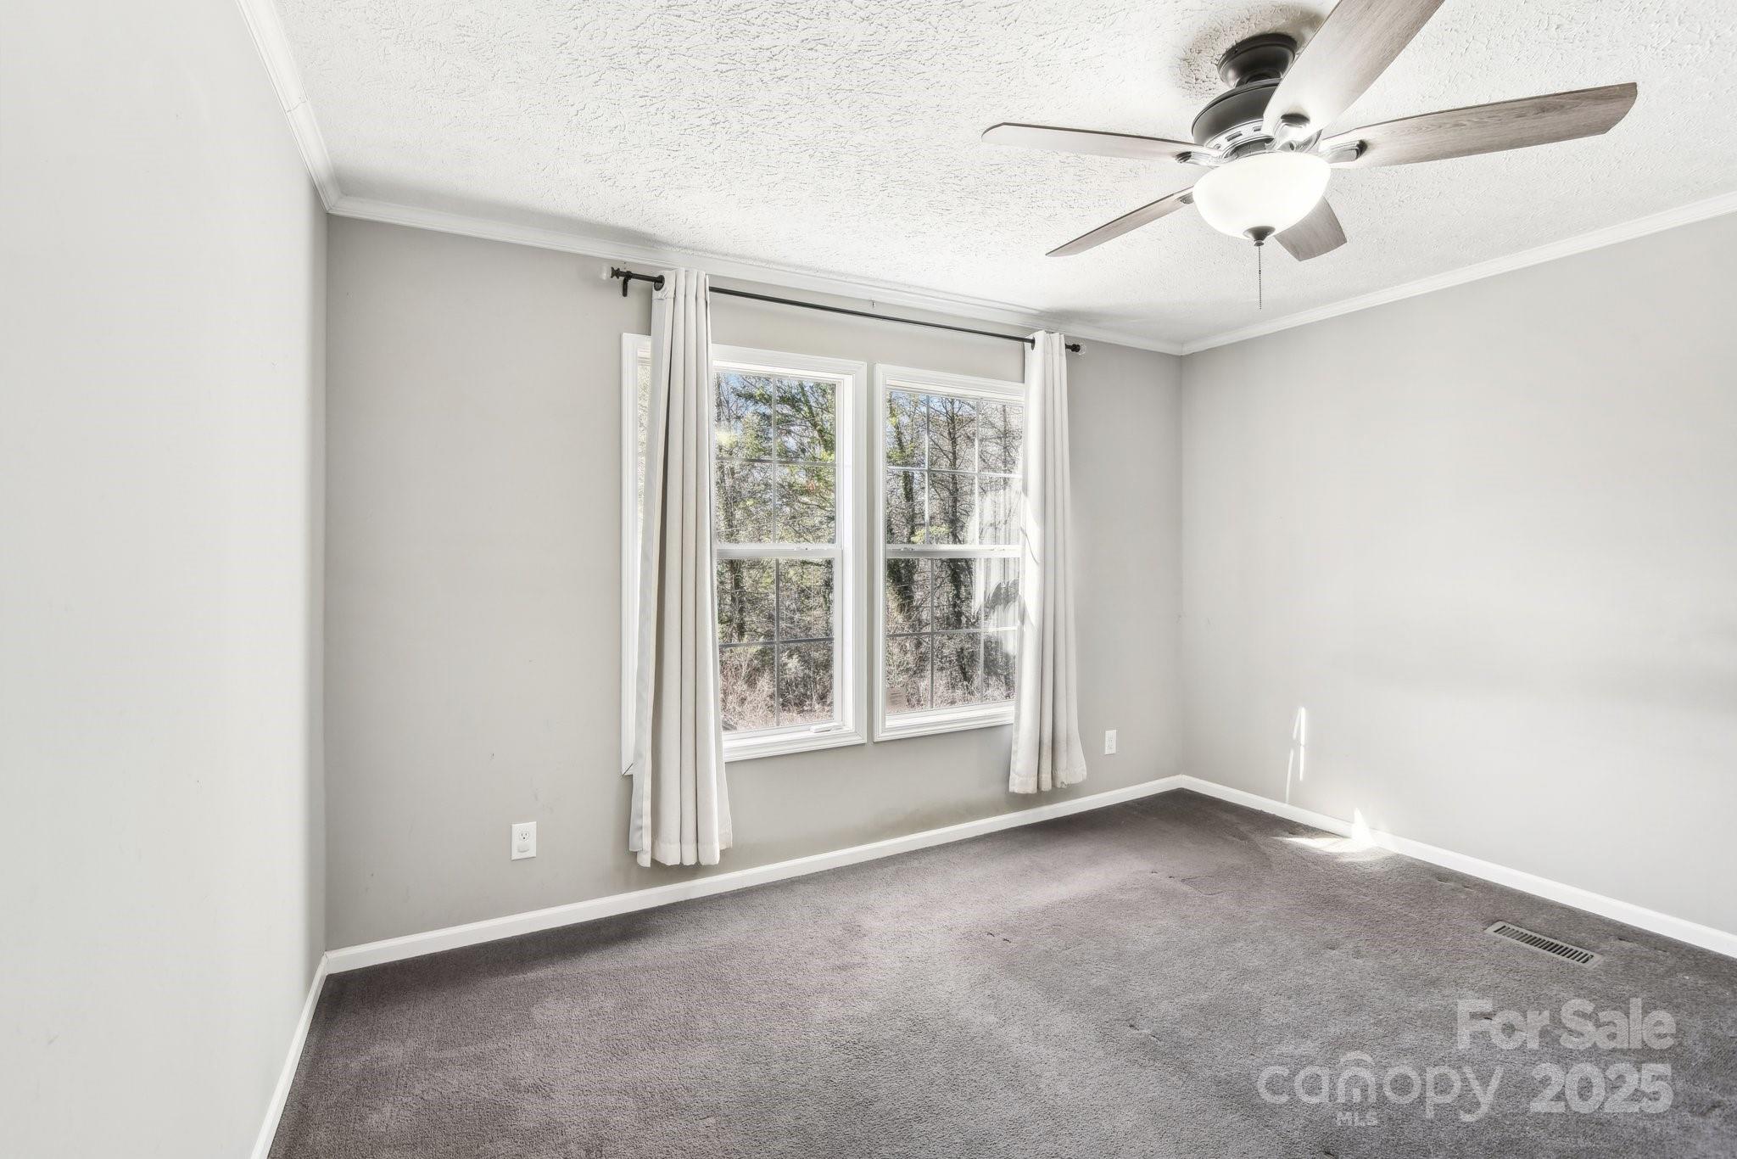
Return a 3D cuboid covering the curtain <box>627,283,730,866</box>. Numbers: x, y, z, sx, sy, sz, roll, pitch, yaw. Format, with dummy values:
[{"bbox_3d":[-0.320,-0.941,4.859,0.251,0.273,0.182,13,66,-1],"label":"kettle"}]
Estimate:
[{"bbox_3d":[-0.686,-0.049,2.621,0.360,2.135,0.120,-1,0,-28],"label":"curtain"}]

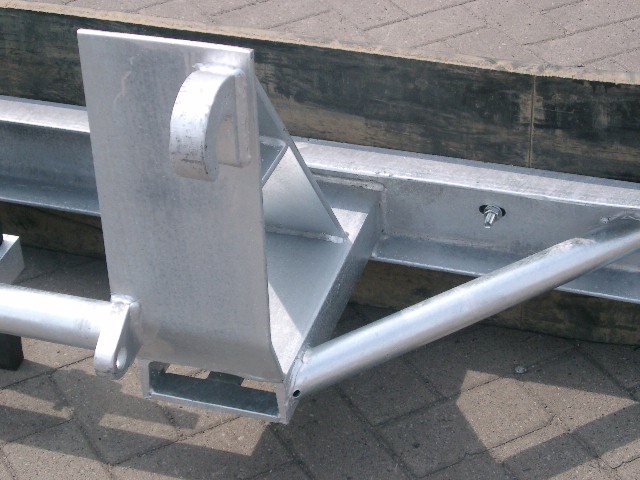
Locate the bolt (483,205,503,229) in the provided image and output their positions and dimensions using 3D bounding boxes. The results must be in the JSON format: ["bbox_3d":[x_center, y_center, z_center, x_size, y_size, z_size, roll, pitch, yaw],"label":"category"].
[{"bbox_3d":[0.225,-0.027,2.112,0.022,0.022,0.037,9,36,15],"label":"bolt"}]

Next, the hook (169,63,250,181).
[{"bbox_3d":[-0.111,-0.100,1.577,0.052,0.115,0.089,9,36,15],"label":"hook"}]

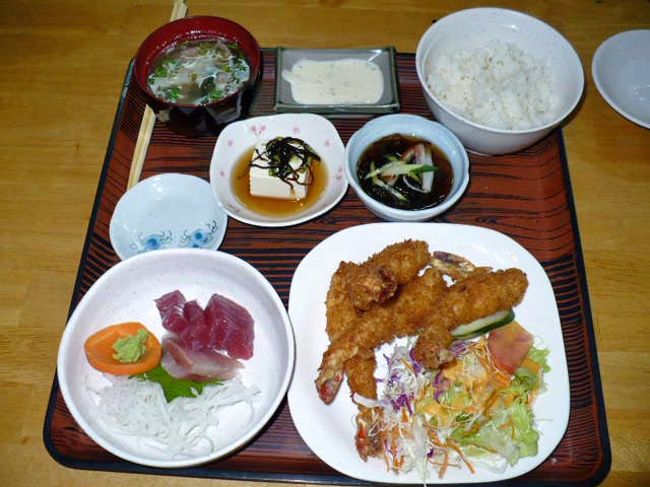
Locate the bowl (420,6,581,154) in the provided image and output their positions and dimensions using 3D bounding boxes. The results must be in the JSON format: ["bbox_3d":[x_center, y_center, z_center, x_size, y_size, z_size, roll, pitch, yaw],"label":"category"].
[{"bbox_3d":[0.152,-0.136,0.643,0.146,0.077,0.146,3,61,0],"label":"bowl"}]

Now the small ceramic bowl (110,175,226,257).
[{"bbox_3d":[-0.132,-0.013,0.595,0.101,0.025,0.101,1,61,-1],"label":"small ceramic bowl"}]

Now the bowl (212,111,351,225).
[{"bbox_3d":[-0.040,-0.058,0.617,0.117,0.039,0.117,-7,62,-6],"label":"bowl"}]

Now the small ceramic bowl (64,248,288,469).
[{"bbox_3d":[-0.109,0.089,0.532,0.172,0.045,0.172,1,61,-1],"label":"small ceramic bowl"}]

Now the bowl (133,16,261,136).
[{"bbox_3d":[-0.114,-0.145,0.646,0.109,0.068,0.109,1,61,-1],"label":"bowl"}]

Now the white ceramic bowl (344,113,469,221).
[{"bbox_3d":[0.070,-0.056,0.612,0.105,0.052,0.105,1,61,-1],"label":"white ceramic bowl"}]

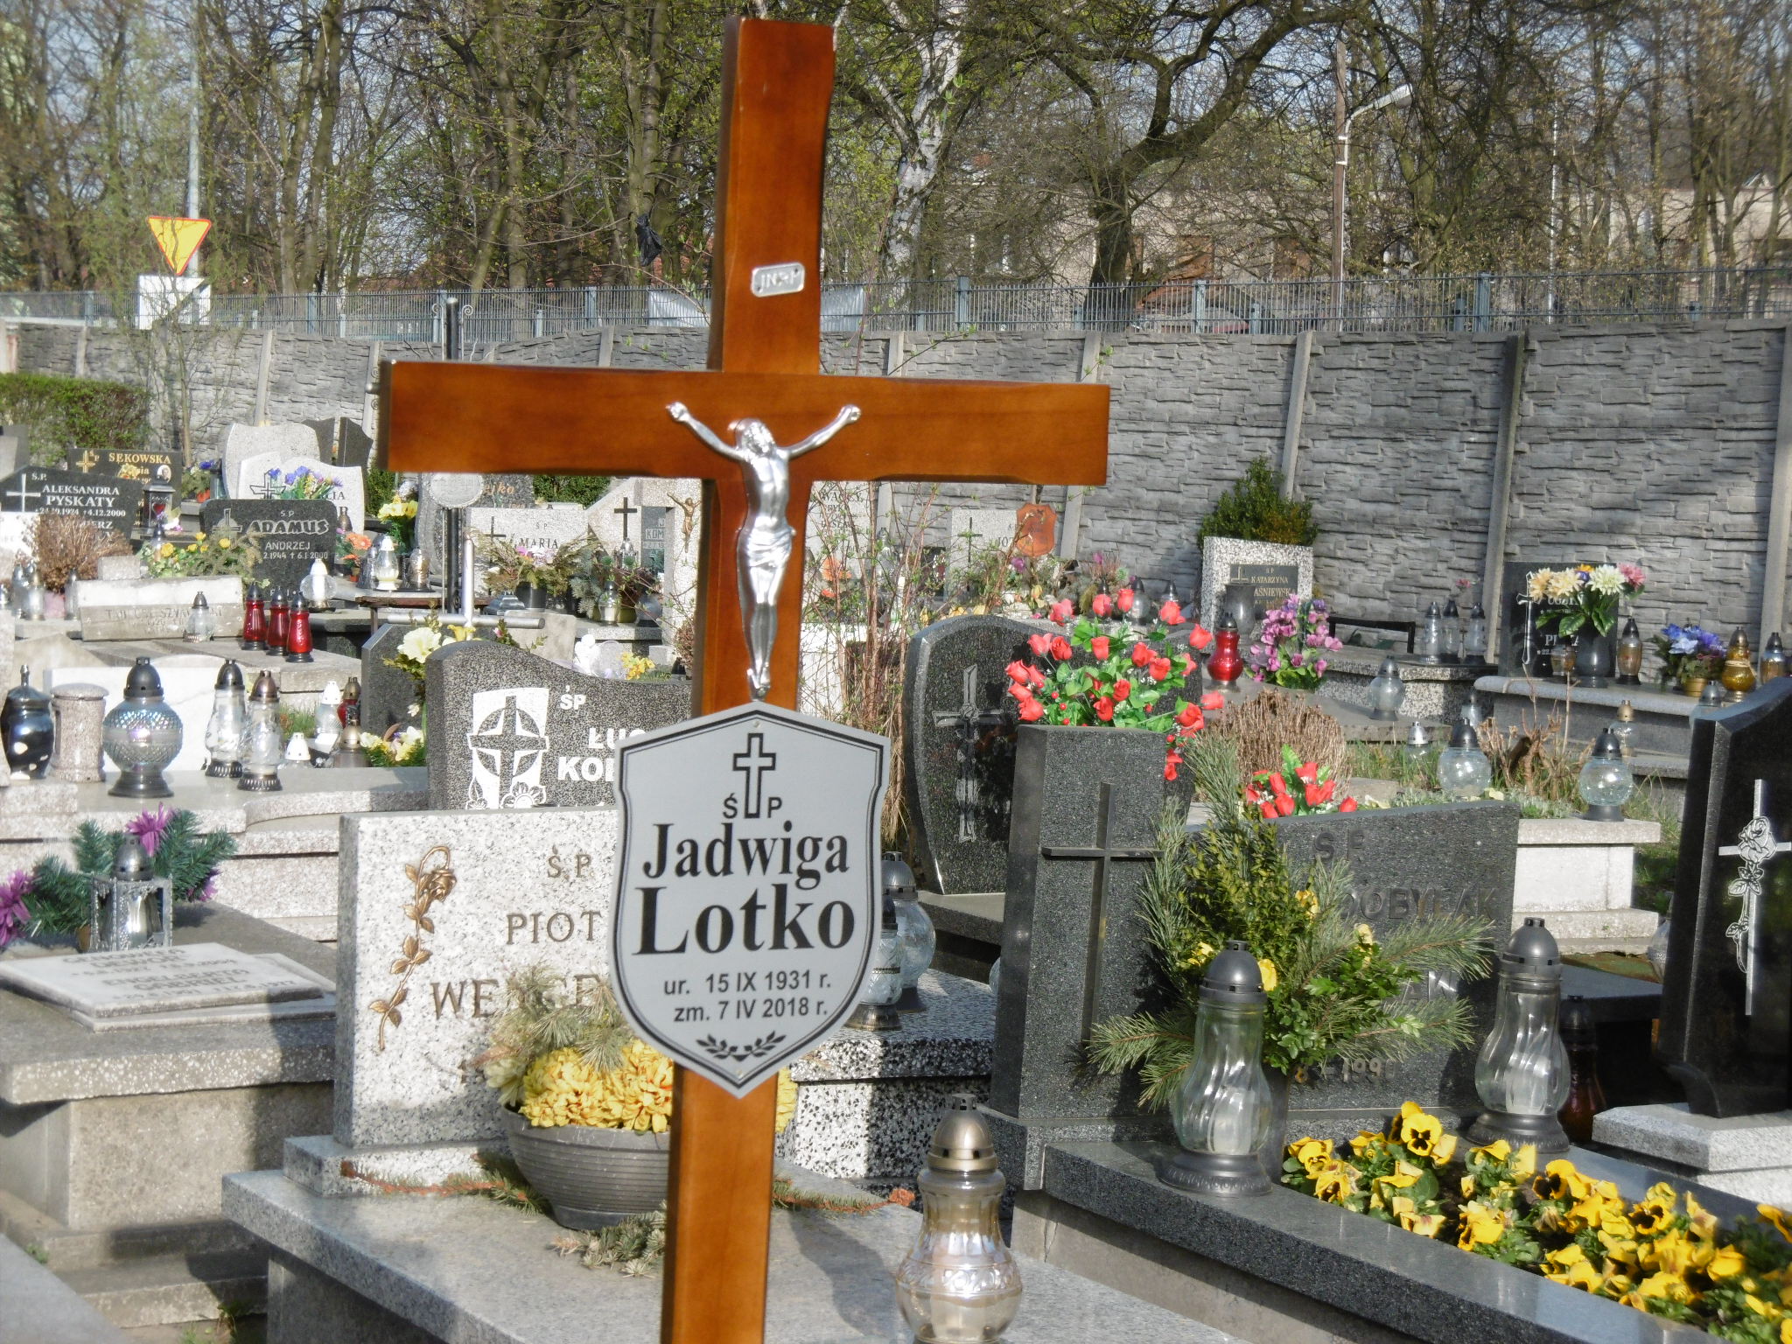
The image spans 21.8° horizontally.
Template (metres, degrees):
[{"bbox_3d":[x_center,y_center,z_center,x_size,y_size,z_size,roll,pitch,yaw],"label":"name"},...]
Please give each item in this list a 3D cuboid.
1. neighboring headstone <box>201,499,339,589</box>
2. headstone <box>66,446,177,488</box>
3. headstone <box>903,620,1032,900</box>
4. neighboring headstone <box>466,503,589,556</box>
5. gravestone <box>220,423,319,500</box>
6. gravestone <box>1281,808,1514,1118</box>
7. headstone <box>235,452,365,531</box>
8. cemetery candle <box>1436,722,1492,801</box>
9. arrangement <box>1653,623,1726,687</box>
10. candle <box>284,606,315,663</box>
[{"bbox_3d":[-2.782,-0.535,20.600,0.670,0.450,0.075,-1,6,-38],"label":"neighboring headstone"},{"bbox_3d":[-4.184,-1.001,25.300,0.622,0.437,0.090,-1,4,-28],"label":"headstone"},{"bbox_3d":[0.320,0.165,9.964,0.725,0.595,0.100,-1,6,-29],"label":"headstone"},{"bbox_3d":[-1.669,-0.539,21.000,0.630,0.430,0.080,-1,6,-38],"label":"neighboring headstone"},{"bbox_3d":[-3.429,-0.977,25.500,0.570,0.760,0.090,-1,6,-38],"label":"gravestone"},{"bbox_3d":[0.667,0.416,7.010,0.595,0.475,0.090,2,5,-29],"label":"gravestone"},{"bbox_3d":[-3.189,-0.953,25.000,0.689,0.435,0.090,-1,4,-28],"label":"headstone"},{"bbox_3d":[1.391,0.231,11.400,0.133,0.225,0.133,3,5,0],"label":"cemetery candle"},{"bbox_3d":[3.319,-0.067,19.500,0.280,0.275,0.240,1,5,-25],"label":"arrangement"},{"bbox_3d":[-2.333,-0.145,18.200,0.105,0.220,0.105,3,5,0],"label":"candle"}]

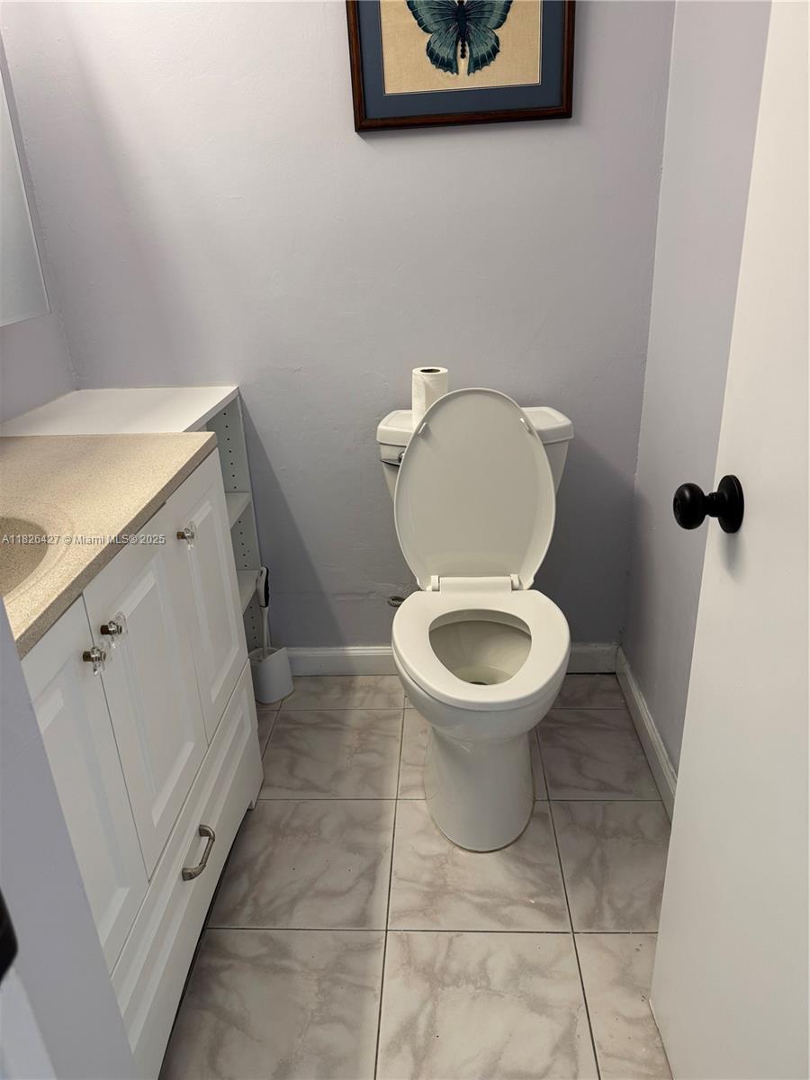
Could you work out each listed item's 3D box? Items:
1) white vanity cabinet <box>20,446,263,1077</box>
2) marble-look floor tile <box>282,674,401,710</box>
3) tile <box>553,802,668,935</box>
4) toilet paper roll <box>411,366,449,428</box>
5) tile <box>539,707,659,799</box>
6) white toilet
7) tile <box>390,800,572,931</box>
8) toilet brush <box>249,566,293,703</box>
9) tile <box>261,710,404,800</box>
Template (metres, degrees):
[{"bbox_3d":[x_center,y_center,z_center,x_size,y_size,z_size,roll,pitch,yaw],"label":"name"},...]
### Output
[{"bbox_3d":[-0.622,0.379,1.233,0.499,0.822,0.915,-1,23,3],"label":"white vanity cabinet"},{"bbox_3d":[-0.168,0.434,2.125,0.341,0.010,0.171,-1,23,3],"label":"marble-look floor tile"},{"bbox_3d":[0.447,0.660,1.534,0.253,0.010,0.341,-1,23,3],"label":"tile"},{"bbox_3d":[0.058,-0.324,1.718,0.084,0.114,0.084,-2,23,1],"label":"toilet paper roll"},{"bbox_3d":[0.463,0.525,1.850,0.253,0.010,0.341,-1,23,3],"label":"tile"},{"bbox_3d":[0.163,0.132,1.667,0.446,0.879,0.736,-1,23,3],"label":"white toilet"},{"bbox_3d":[0.147,0.665,1.551,0.341,0.010,0.341,-1,23,3],"label":"tile"},{"bbox_3d":[-0.382,0.250,2.062,0.125,0.394,0.127,-1,23,3],"label":"toilet brush"},{"bbox_3d":[-0.180,0.536,1.887,0.341,0.010,0.341,-1,23,3],"label":"tile"}]

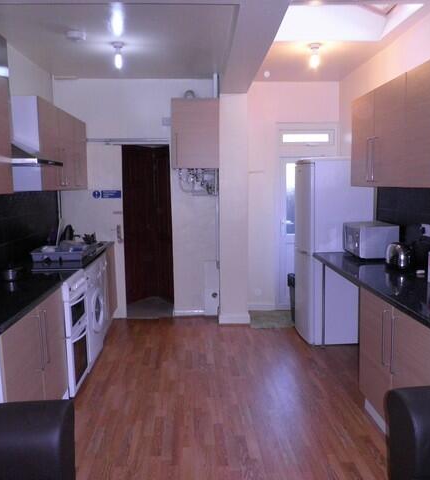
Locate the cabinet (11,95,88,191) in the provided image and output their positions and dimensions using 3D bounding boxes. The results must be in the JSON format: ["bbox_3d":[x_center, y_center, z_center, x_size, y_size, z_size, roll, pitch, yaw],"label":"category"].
[{"bbox_3d":[-1.572,-0.833,4.191,0.358,0.722,1.502,-1,7,-2],"label":"cabinet"}]

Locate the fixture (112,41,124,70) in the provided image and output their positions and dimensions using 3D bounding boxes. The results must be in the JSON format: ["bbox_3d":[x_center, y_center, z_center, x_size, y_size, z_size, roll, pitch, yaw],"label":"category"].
[{"bbox_3d":[-0.807,-1.529,3.702,0.110,0.206,0.110,-1,7,-2],"label":"fixture"}]

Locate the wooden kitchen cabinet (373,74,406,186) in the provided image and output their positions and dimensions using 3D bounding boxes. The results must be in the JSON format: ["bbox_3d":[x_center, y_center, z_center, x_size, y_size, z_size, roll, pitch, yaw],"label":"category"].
[{"bbox_3d":[1.395,-0.741,3.135,0.342,0.729,0.510,-1,7,-2],"label":"wooden kitchen cabinet"}]

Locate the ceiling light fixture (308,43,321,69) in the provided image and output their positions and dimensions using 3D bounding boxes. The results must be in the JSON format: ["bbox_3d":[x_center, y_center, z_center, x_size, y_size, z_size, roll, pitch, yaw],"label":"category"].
[{"bbox_3d":[0.853,-1.565,3.794,0.110,0.198,0.110,-1,7,-2],"label":"ceiling light fixture"}]

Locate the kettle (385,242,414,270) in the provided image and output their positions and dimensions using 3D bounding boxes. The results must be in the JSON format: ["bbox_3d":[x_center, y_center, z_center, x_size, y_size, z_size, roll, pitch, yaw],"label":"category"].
[{"bbox_3d":[1.414,0.119,3.393,0.214,0.199,0.160,-4,8,-22],"label":"kettle"}]

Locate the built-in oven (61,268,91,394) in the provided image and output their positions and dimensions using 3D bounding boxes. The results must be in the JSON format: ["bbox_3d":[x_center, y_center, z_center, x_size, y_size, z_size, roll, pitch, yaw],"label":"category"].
[{"bbox_3d":[-1.356,0.729,3.439,0.600,0.900,0.500,-1,7,-2],"label":"built-in oven"}]

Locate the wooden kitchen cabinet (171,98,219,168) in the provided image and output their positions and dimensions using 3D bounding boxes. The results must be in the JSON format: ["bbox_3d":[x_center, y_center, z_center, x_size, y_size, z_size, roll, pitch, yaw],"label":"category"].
[{"bbox_3d":[-0.213,-1.142,4.866,0.506,0.720,0.372,-1,7,-2],"label":"wooden kitchen cabinet"}]

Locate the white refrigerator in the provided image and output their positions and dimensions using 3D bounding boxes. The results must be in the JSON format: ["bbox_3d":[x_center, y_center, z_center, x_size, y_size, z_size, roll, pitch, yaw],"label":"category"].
[{"bbox_3d":[1.192,0.108,4.495,0.600,1.775,0.580,-1,7,-2],"label":"white refrigerator"}]

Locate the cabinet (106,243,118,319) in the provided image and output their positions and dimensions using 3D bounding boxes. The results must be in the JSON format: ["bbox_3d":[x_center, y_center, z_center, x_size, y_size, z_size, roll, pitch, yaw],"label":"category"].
[{"bbox_3d":[-1.441,0.552,4.888,0.588,0.820,0.600,-1,7,-2],"label":"cabinet"}]

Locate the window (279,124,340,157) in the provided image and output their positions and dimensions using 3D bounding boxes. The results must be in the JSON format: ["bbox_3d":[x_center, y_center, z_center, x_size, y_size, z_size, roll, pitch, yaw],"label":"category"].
[{"bbox_3d":[1.122,-1.202,5.325,0.739,0.400,0.080,-1,7,-2],"label":"window"}]

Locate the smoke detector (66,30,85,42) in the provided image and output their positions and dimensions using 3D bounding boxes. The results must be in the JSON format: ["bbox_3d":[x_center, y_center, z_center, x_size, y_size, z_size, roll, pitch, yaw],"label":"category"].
[{"bbox_3d":[-1.052,-1.540,3.365,0.140,0.045,0.140,-1,7,-2],"label":"smoke detector"}]

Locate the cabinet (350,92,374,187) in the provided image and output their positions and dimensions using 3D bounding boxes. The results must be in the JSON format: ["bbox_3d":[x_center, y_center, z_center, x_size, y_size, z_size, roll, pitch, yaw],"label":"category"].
[{"bbox_3d":[1.362,-0.802,3.626,0.330,0.720,0.500,-1,7,-2],"label":"cabinet"}]

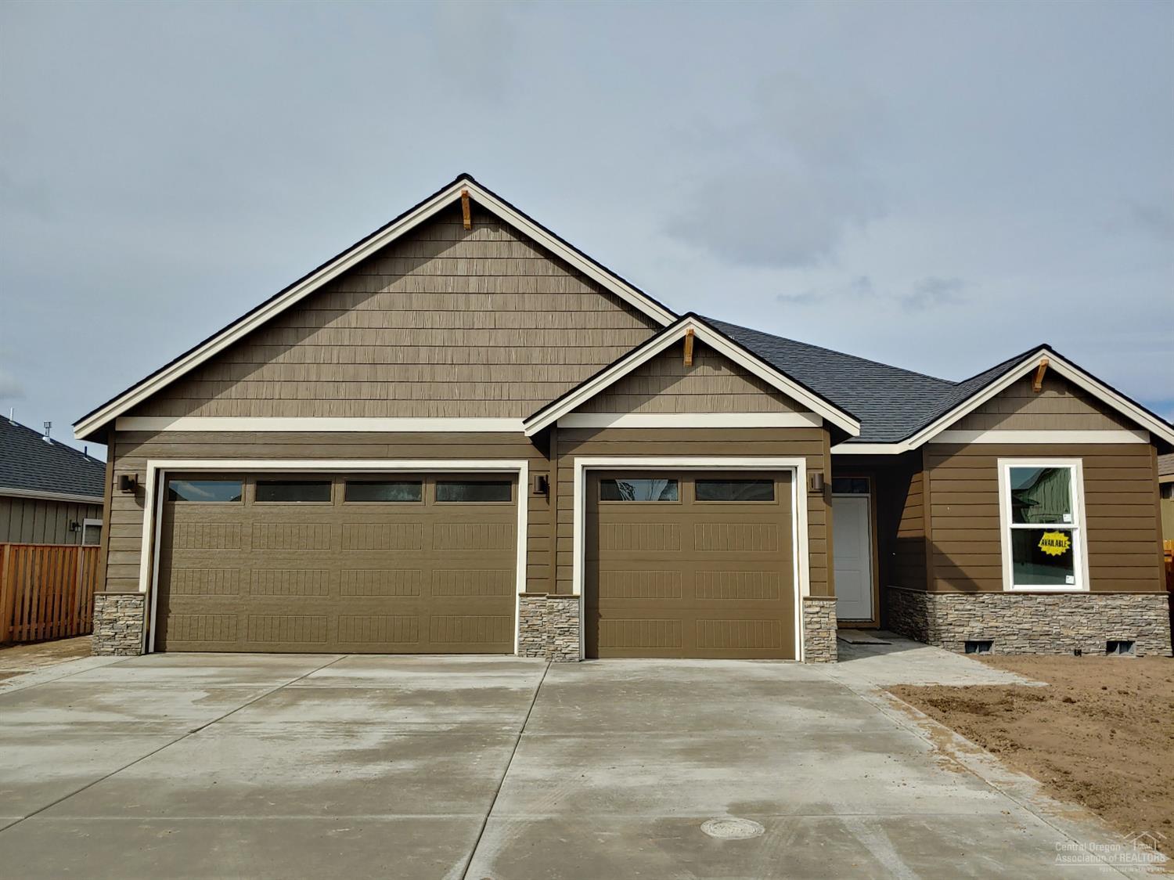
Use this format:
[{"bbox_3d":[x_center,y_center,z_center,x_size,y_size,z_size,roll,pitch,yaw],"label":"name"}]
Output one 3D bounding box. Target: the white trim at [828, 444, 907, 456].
[{"bbox_3d":[4.041,0.135,12.535,1.159,0.163,0.050,0,-7,1],"label":"white trim"}]

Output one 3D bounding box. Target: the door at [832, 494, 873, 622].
[{"bbox_3d":[4.260,1.993,14.126,0.947,2.093,0.100,0,-7,1],"label":"door"}]

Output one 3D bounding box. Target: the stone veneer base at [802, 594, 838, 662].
[{"bbox_3d":[2.892,2.355,10.584,0.424,0.798,0.199,0,-7,1],"label":"stone veneer base"}]

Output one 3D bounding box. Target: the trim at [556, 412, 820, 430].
[{"bbox_3d":[1.319,-0.249,10.889,3.399,0.182,0.040,0,-7,1],"label":"trim"}]

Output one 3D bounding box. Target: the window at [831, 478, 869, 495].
[{"bbox_3d":[4.271,0.778,14.268,0.947,0.285,0.100,0,-7,1],"label":"window"}]

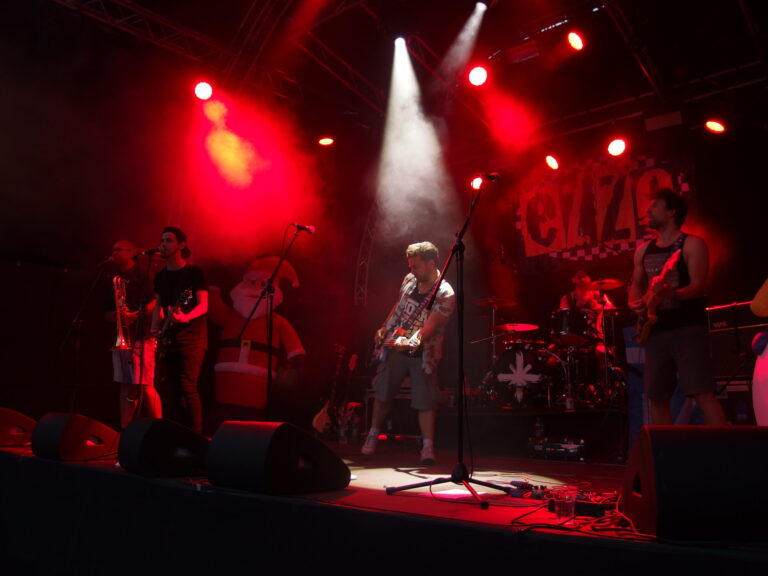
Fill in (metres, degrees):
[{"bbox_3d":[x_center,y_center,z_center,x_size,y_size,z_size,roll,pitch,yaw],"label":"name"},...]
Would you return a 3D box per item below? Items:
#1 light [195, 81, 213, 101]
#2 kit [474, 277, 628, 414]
[{"bbox_3d":[-2.325,-2.562,7.999,0.260,0.260,0.300,4,27,-22],"label":"light"},{"bbox_3d":[1.639,0.551,6.042,1.700,1.200,1.450,-7,-12,33],"label":"kit"}]

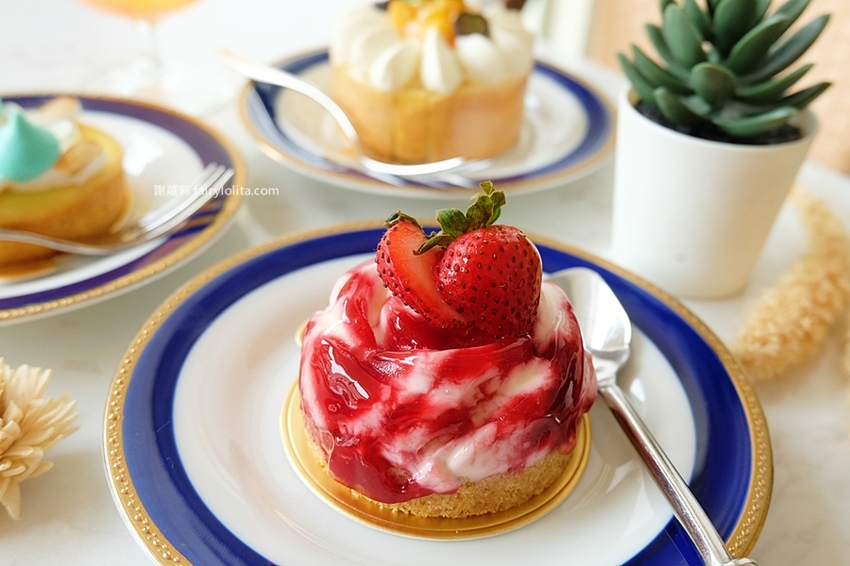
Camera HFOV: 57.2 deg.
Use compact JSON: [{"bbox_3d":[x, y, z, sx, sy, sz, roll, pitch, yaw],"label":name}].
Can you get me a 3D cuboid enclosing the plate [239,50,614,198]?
[{"bbox_3d":[0.000,-0.081,0.396,0.184,0.019,0.184,2,34,-1],"label":"plate"}]

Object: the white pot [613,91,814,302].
[{"bbox_3d":[0.103,-0.036,0.299,0.071,0.063,0.071,2,34,-1],"label":"white pot"}]

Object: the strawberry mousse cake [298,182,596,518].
[{"bbox_3d":[0.007,0.008,0.208,0.082,0.069,0.082,3,34,0],"label":"strawberry mousse cake"}]

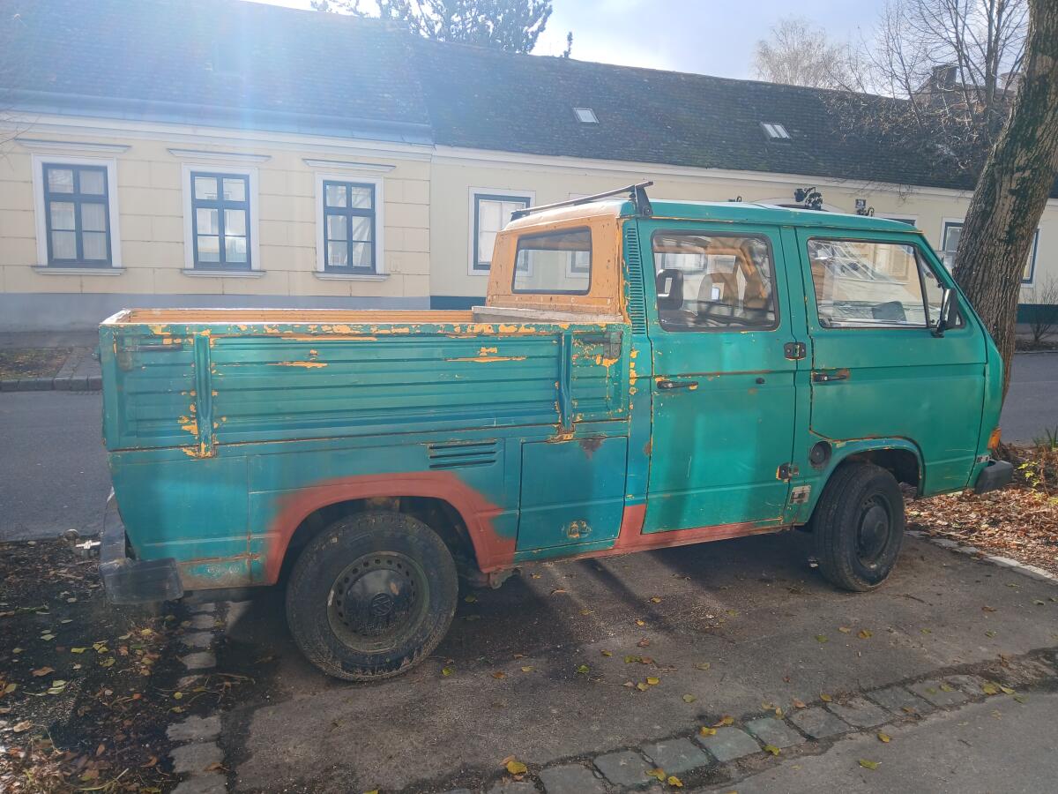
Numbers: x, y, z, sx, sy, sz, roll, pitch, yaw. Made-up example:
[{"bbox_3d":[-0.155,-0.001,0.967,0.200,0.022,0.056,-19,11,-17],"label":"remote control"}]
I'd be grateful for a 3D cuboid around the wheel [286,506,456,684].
[{"bbox_3d":[-0.593,0.751,3.043,0.635,0.635,0.190,-3,8,-24],"label":"wheel"}]

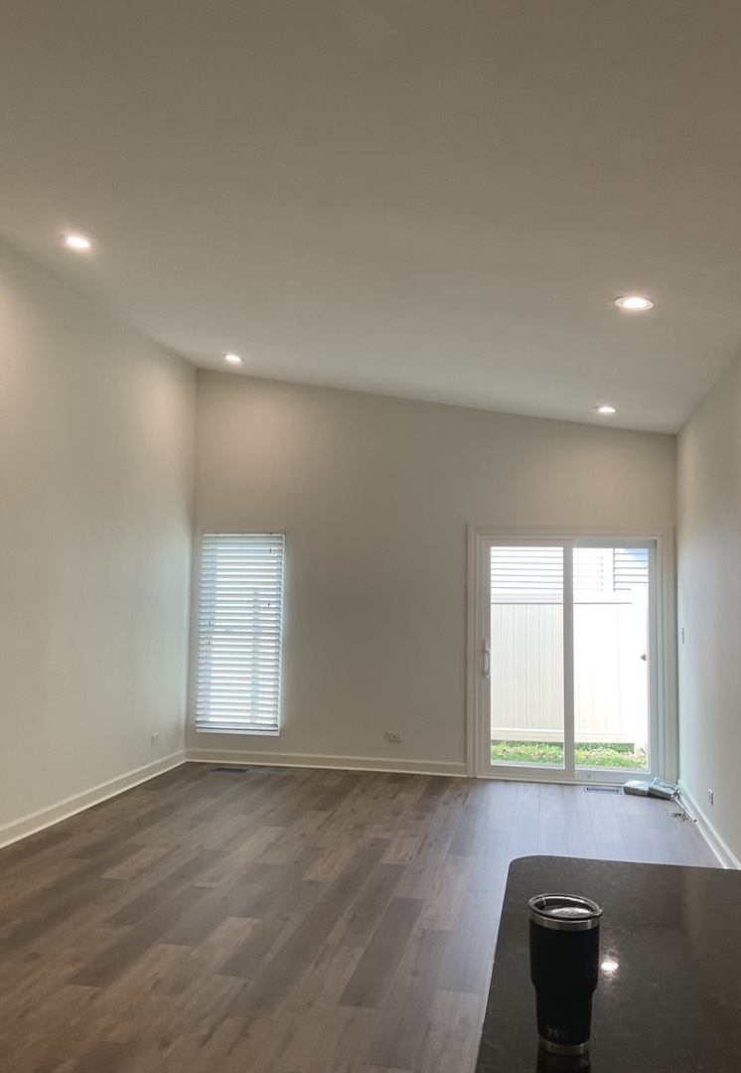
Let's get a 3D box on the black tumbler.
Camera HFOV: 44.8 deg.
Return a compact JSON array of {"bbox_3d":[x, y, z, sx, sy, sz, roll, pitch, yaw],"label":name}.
[{"bbox_3d":[0.290,0.655,1.345,0.104,0.200,0.104,1,-3,0],"label":"black tumbler"}]

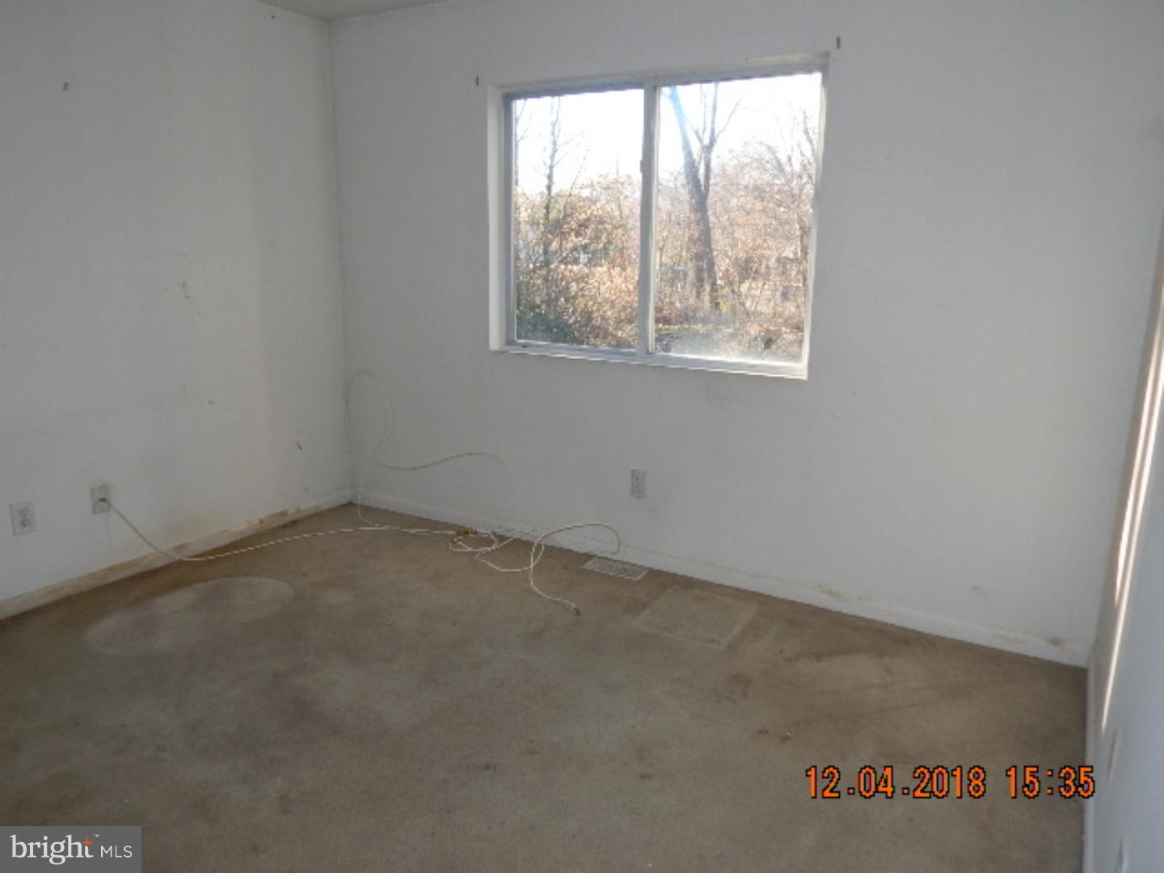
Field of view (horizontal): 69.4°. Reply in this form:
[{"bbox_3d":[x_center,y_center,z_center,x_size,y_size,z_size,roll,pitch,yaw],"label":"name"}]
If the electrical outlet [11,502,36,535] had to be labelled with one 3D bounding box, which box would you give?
[{"bbox_3d":[-2.097,0.305,3.157,0.014,0.118,0.074,8,15,30],"label":"electrical outlet"}]

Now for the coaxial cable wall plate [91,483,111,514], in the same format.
[{"bbox_3d":[-1.923,0.249,3.367,0.010,0.117,0.073,8,15,30],"label":"coaxial cable wall plate"}]

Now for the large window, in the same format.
[{"bbox_3d":[0.268,-0.888,3.497,1.477,1.148,0.099,8,15,30],"label":"large window"}]

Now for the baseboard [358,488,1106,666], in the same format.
[{"bbox_3d":[0.243,0.539,3.720,3.455,0.077,0.018,8,15,30],"label":"baseboard"}]

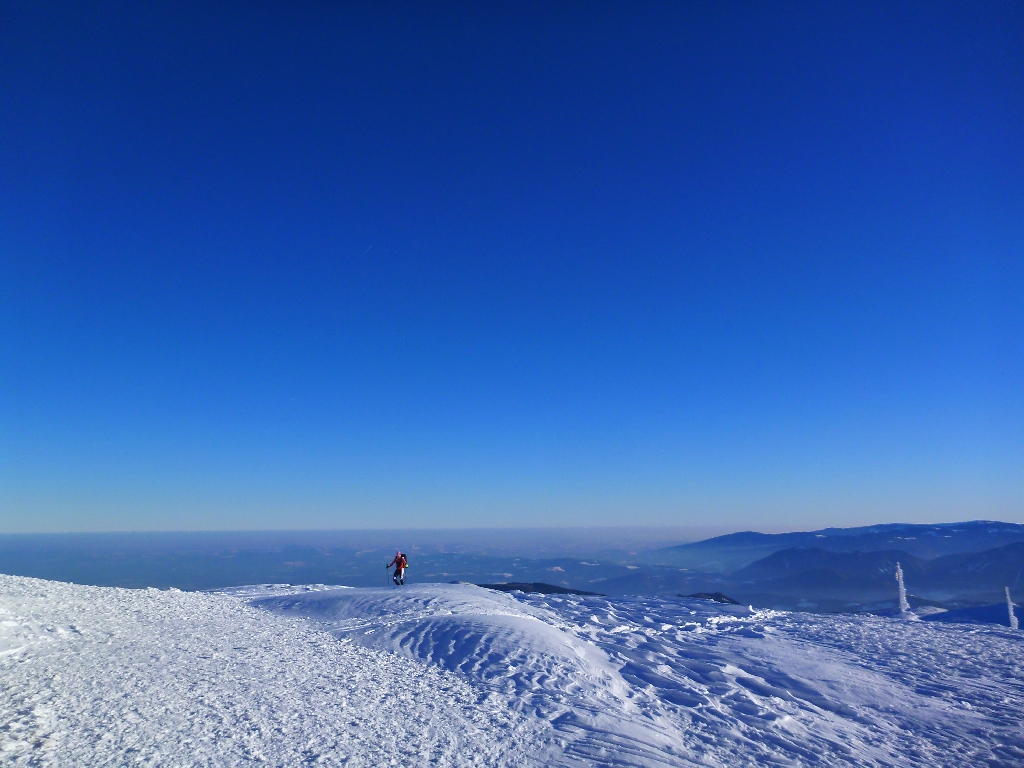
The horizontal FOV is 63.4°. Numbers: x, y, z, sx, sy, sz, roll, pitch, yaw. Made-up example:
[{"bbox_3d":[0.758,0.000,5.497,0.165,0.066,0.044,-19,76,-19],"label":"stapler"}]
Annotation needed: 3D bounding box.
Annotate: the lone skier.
[{"bbox_3d":[-5.796,9.365,42.000,0.980,1.720,0.750,-3,-10,17],"label":"lone skier"}]

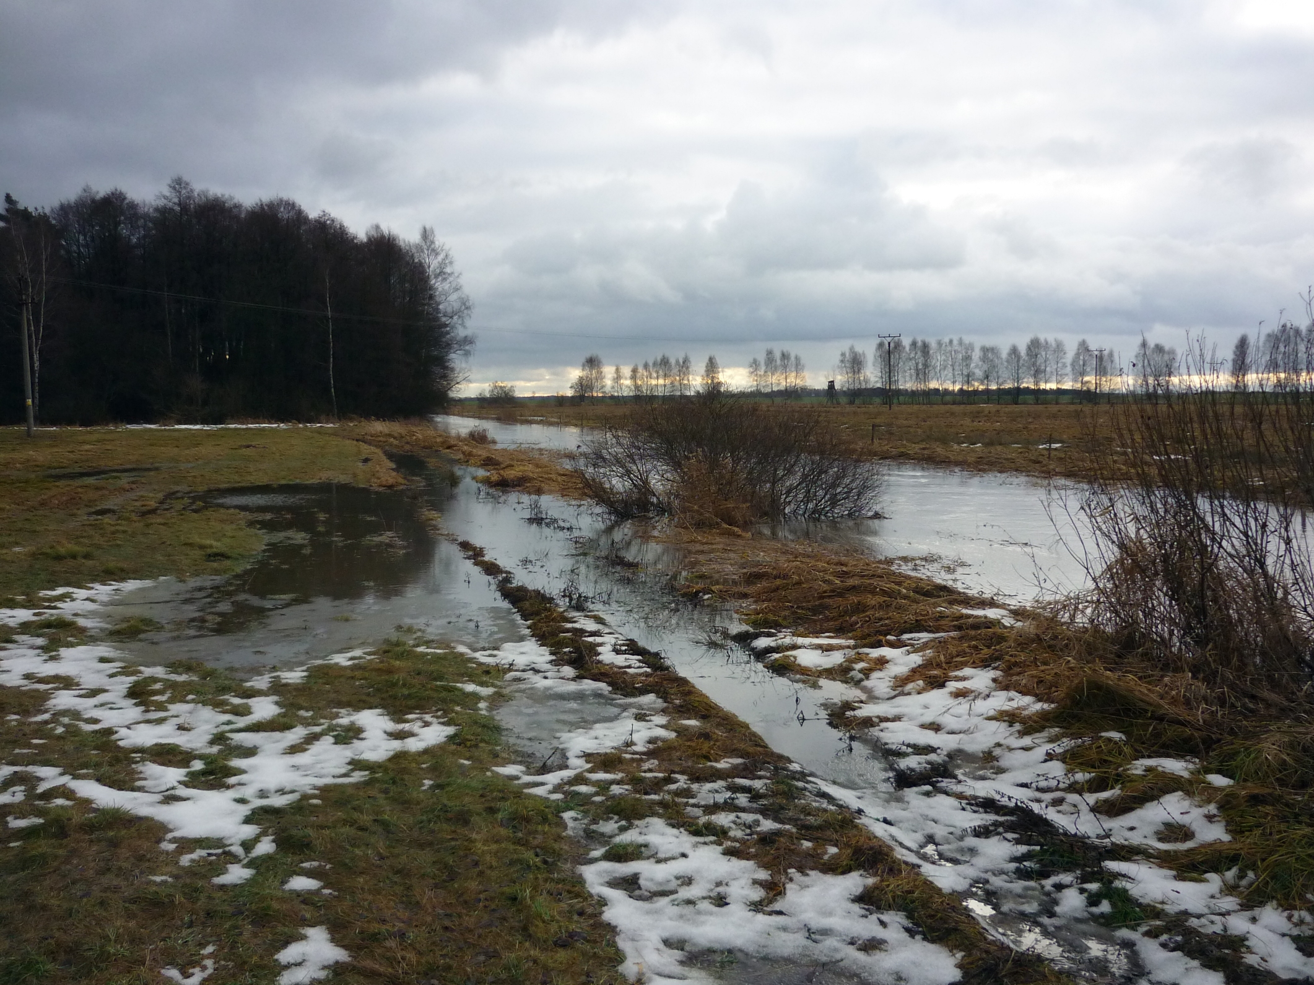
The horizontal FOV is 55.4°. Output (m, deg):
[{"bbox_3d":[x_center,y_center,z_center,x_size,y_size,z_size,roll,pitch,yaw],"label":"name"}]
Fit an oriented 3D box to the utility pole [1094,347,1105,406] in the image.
[{"bbox_3d":[76.555,-20.010,218.000,3.000,9.800,0.300,4,6,38],"label":"utility pole"}]

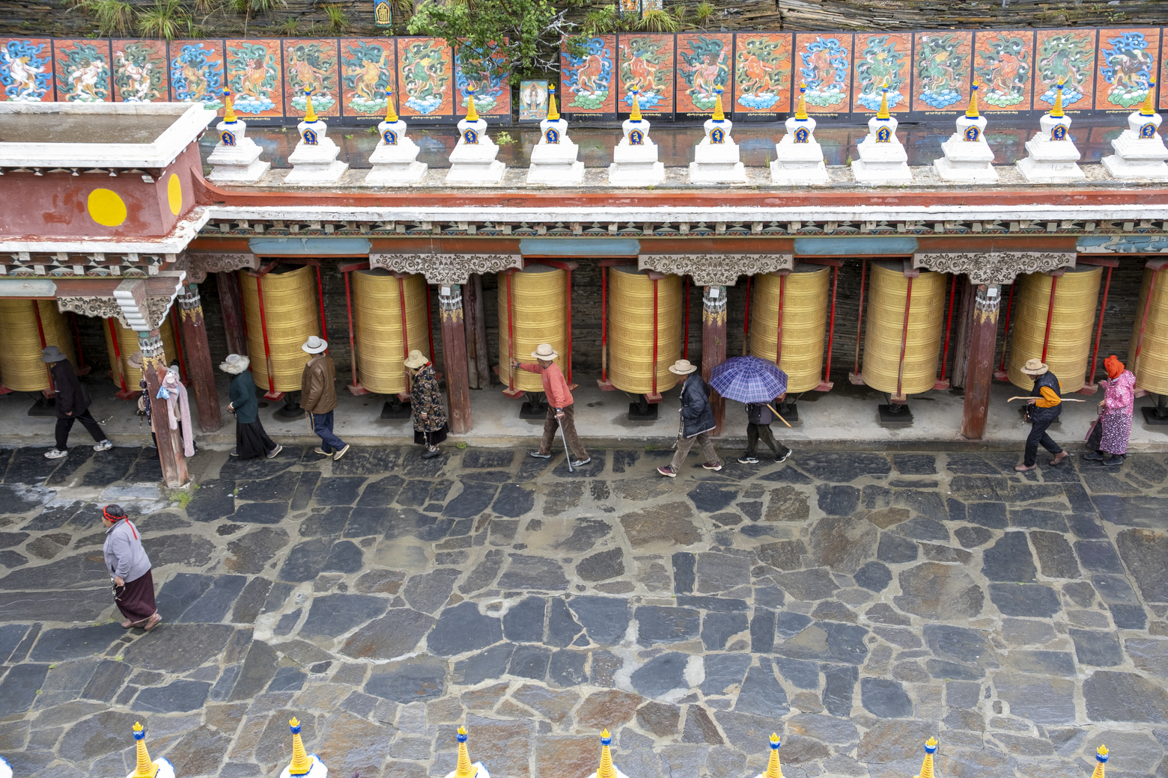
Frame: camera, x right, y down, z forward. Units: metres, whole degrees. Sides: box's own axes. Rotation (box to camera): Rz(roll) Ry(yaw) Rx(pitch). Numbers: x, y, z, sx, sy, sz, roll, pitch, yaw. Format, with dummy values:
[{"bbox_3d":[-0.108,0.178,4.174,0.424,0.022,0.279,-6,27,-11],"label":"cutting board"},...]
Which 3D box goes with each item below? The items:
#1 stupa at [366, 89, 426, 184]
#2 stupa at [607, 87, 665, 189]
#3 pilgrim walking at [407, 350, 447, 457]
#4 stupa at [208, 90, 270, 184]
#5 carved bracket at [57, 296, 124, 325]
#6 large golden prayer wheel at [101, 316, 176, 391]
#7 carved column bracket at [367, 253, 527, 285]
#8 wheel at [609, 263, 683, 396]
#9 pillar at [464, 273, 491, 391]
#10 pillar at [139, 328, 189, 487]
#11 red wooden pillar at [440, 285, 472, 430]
[{"bbox_3d":[-2.442,-3.290,17.015,0.700,1.162,0.680,0,26,2],"label":"stupa"},{"bbox_3d":[0.667,-3.268,16.888,0.700,1.182,0.680,0,26,2],"label":"stupa"},{"bbox_3d":[-2.086,0.206,17.723,0.472,1.550,0.550,0,26,2],"label":"pilgrim walking"},{"bbox_3d":[-4.517,-3.314,17.095,0.700,1.139,0.680,0,26,2],"label":"stupa"},{"bbox_3d":[-5.661,-0.943,15.657,0.970,0.395,0.200,0,27,4],"label":"carved bracket"},{"bbox_3d":[-6.177,-0.943,18.442,0.950,1.735,0.950,-1,26,0],"label":"large golden prayer wheel"},{"bbox_3d":[-1.698,-1.531,16.593,1.880,0.395,0.210,0,27,4],"label":"carved column bracket"},{"bbox_3d":[0.824,-0.893,17.822,0.969,1.690,0.969,0,25,4],"label":"wheel"},{"bbox_3d":[-1.541,-1.079,18.911,0.266,2.236,0.266,0,25,4],"label":"pillar"},{"bbox_3d":[-5.426,0.210,17.156,0.320,2.226,0.320,0,25,2],"label":"pillar"},{"bbox_3d":[-1.748,-0.441,18.102,0.310,2.201,0.310,0,25,2],"label":"red wooden pillar"}]

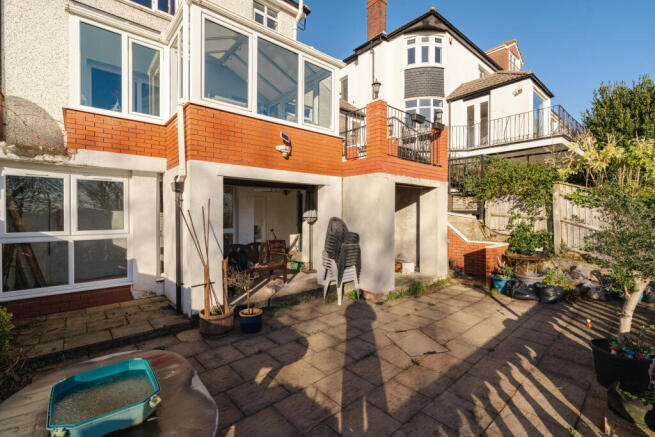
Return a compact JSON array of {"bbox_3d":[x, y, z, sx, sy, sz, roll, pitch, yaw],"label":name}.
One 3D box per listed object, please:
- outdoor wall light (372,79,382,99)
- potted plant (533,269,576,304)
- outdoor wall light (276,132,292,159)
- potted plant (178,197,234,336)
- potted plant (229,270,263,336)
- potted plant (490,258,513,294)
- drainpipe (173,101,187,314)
[{"bbox_3d":[0.963,-2.494,5.630,0.190,0.430,0.190,0,1,10],"label":"outdoor wall light"},{"bbox_3d":[4.386,1.262,5.596,0.640,0.570,0.580,1,1,38],"label":"potted plant"},{"bbox_3d":[-0.765,-1.283,5.154,0.220,0.450,0.180,0,1,-40],"label":"outdoor wall light"},{"bbox_3d":[-1.673,0.637,4.037,0.720,1.820,0.520,0,1,-23],"label":"potted plant"},{"bbox_3d":[-1.139,1.148,4.094,0.460,0.800,0.420,0,1,-16],"label":"potted plant"},{"bbox_3d":[3.669,1.187,6.115,0.440,0.700,0.440,1,1,31],"label":"potted plant"},{"bbox_3d":[-2.171,-0.151,4.271,0.150,3.129,0.170,0,1,-40],"label":"drainpipe"}]

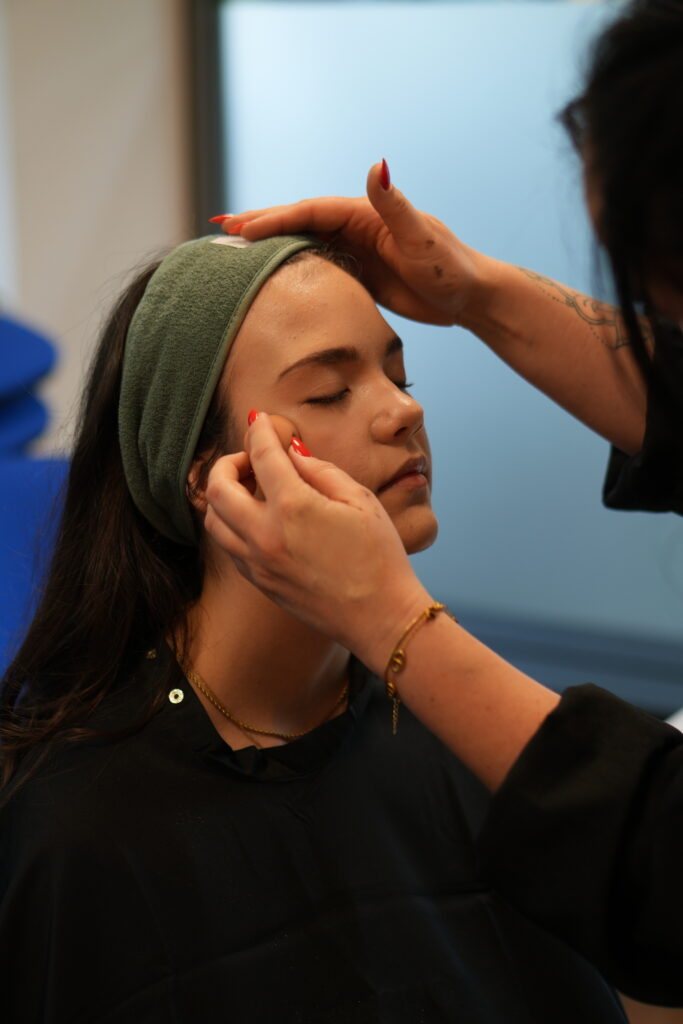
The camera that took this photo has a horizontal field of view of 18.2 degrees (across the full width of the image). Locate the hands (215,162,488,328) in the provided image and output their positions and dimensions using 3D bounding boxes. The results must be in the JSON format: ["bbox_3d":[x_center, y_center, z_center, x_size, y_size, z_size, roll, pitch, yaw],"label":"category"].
[{"bbox_3d":[0.007,-0.160,1.280,0.165,0.083,0.090,16,16,3],"label":"hands"}]

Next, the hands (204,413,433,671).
[{"bbox_3d":[-0.014,0.019,1.200,0.090,0.158,0.078,-30,-12,-10],"label":"hands"}]

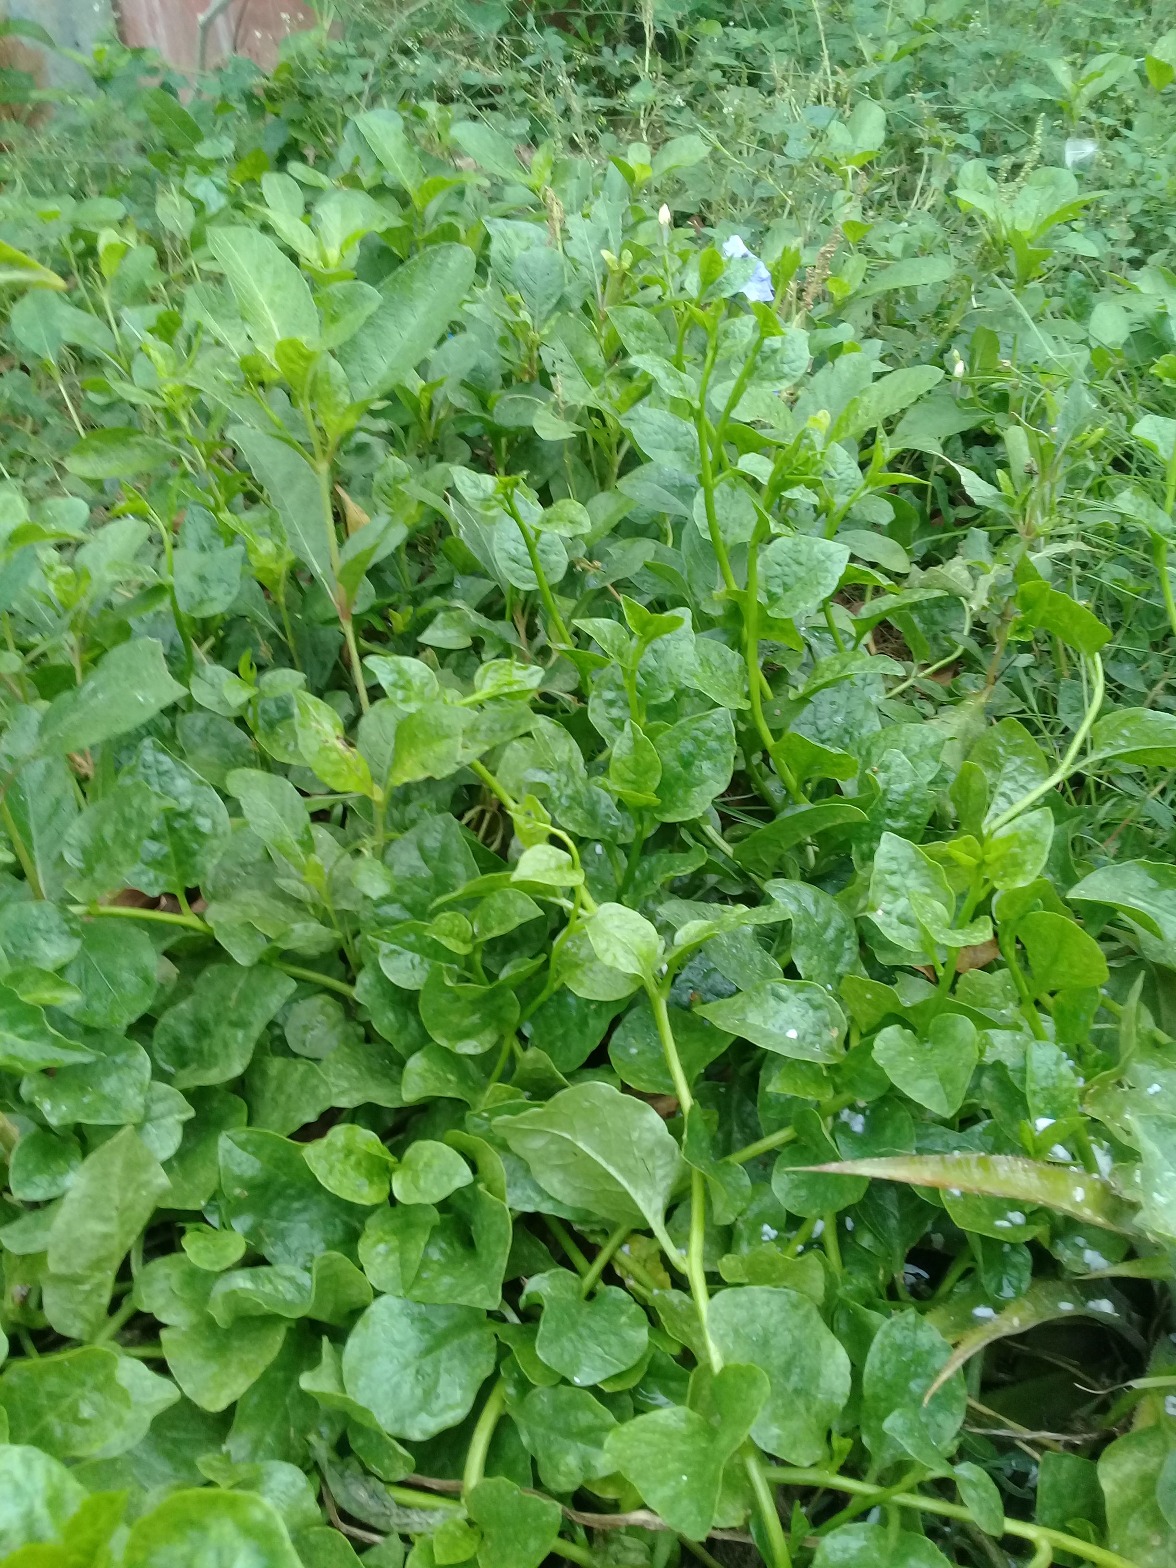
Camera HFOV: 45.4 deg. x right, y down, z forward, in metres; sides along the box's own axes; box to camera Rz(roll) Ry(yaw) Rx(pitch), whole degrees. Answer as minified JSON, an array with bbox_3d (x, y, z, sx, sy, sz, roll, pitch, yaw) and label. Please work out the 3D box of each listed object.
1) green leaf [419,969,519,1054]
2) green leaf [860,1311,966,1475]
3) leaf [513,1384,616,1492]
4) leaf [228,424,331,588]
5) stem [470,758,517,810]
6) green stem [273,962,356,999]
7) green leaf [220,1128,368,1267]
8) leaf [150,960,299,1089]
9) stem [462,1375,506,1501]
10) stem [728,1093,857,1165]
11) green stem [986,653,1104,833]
[{"bbox_3d":[-0.063,0.120,0.740,0.054,0.018,0.043,-1,80,0],"label":"green leaf"},{"bbox_3d":[0.155,0.289,0.670,0.046,0.014,0.075,10,59,15],"label":"green leaf"},{"bbox_3d":[-0.011,0.320,0.687,0.063,0.020,0.046,32,59,21],"label":"leaf"},{"bbox_3d":[-0.283,-0.256,1.300,0.060,0.165,0.020,-34,14,-13],"label":"leaf"},{"bbox_3d":[-0.059,0.000,0.880,0.009,0.009,0.050,-41,53,-3],"label":"stem"},{"bbox_3d":[-0.152,0.109,0.780,0.054,0.007,0.008,17,43,19],"label":"green stem"},{"bbox_3d":[-0.148,0.210,0.710,0.085,0.022,0.060,33,55,11],"label":"green leaf"},{"bbox_3d":[-0.233,0.155,0.900,0.100,0.025,0.070,-35,67,-26],"label":"leaf"},{"bbox_3d":[-0.044,0.282,0.605,0.011,0.060,0.009,15,10,3],"label":"stem"},{"bbox_3d":[0.126,0.210,0.860,0.095,0.011,0.011,-19,0,-25],"label":"stem"},{"bbox_3d":[0.296,-0.022,0.892,0.028,0.018,0.138,32,84,15],"label":"green stem"}]

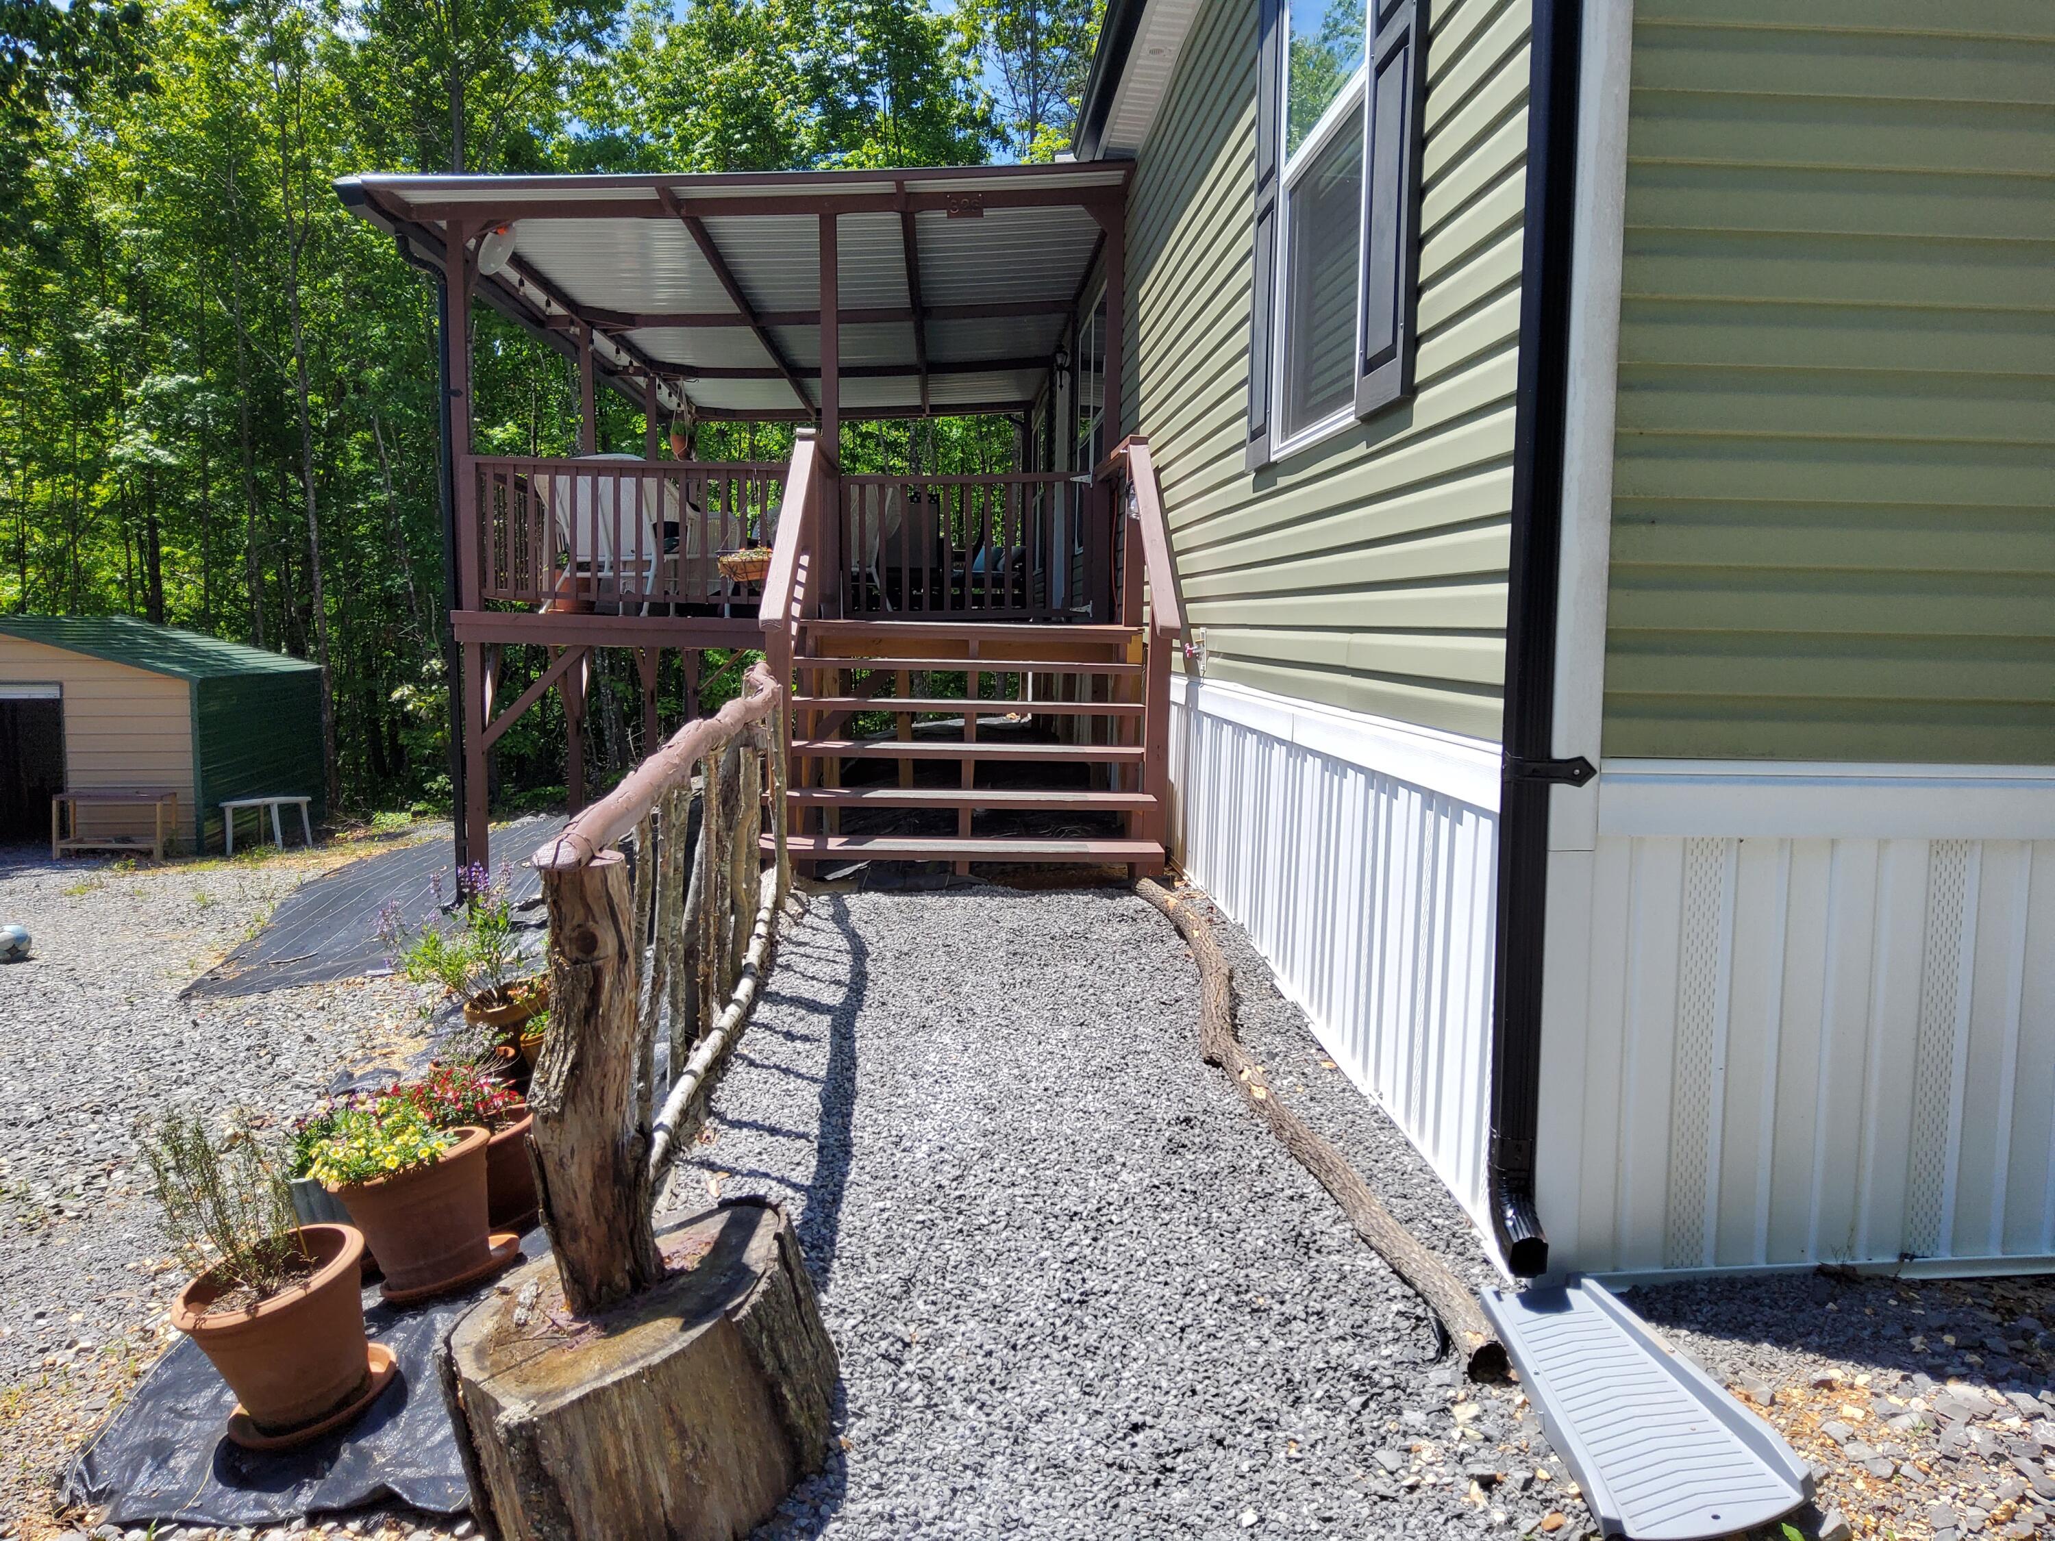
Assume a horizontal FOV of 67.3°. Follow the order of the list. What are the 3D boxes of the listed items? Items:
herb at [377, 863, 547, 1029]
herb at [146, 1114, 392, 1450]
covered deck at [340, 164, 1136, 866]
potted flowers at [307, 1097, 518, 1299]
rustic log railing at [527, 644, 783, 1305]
[{"bbox_3d":[-1.460,0.524,4.050,0.460,0.550,0.400,-9,6,-2],"label":"herb"},{"bbox_3d":[-1.328,0.869,2.685,0.340,0.525,0.330,-12,12,-2],"label":"herb"},{"bbox_3d":[-1.749,-1.696,12.418,4.120,3.940,8.600,1,5,-3],"label":"covered deck"},{"bbox_3d":[-1.191,0.815,3.007,0.350,0.360,0.340,-14,6,-2],"label":"potted flowers"},{"bbox_3d":[-0.743,0.206,3.783,0.280,0.880,3.750,1,5,-6],"label":"rustic log railing"}]

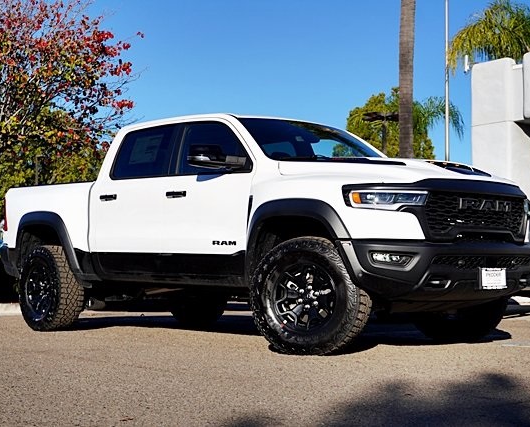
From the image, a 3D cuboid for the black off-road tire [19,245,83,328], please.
[{"bbox_3d":[-2.194,0.772,9.518,0.325,0.865,0.870,3,-5,-43],"label":"black off-road tire"}]

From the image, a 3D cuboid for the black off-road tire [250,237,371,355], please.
[{"bbox_3d":[0.334,0.609,6.840,0.870,0.865,0.325,-2,-4,28],"label":"black off-road tire"}]

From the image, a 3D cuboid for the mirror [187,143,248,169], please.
[{"bbox_3d":[-0.389,-0.446,7.461,0.340,0.210,0.270,3,-5,-43],"label":"mirror"}]

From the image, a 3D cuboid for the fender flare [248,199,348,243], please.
[{"bbox_3d":[0.250,0.052,6.837,0.180,0.340,1.020,3,-5,-43],"label":"fender flare"}]

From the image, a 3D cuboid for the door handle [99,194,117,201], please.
[{"bbox_3d":[-1.476,-0.147,8.729,0.060,0.052,0.255,3,-5,-43],"label":"door handle"}]

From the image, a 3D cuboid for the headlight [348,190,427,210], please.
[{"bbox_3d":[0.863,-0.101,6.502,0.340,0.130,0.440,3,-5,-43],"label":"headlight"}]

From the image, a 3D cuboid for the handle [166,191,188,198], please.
[{"bbox_3d":[-0.763,-0.165,7.972,0.060,0.055,0.255,3,-5,-43],"label":"handle"}]

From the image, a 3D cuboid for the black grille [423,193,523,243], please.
[{"bbox_3d":[1.621,0.046,6.885,1.300,0.370,0.160,3,-5,-43],"label":"black grille"}]

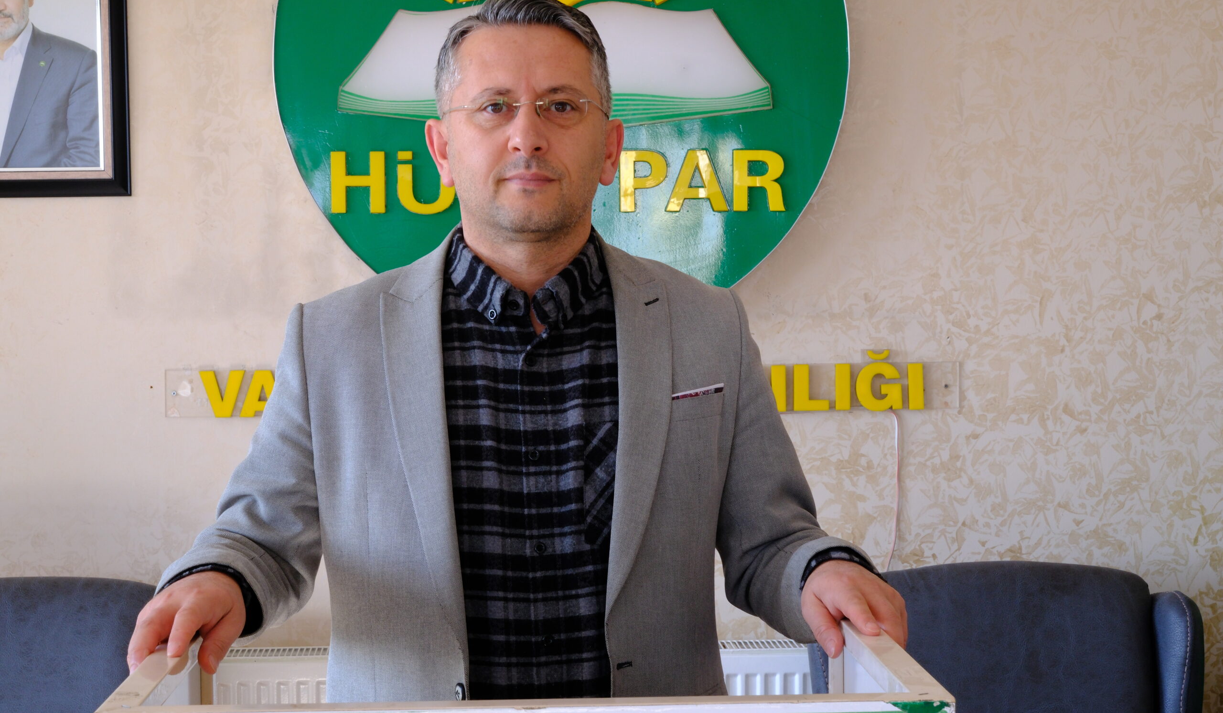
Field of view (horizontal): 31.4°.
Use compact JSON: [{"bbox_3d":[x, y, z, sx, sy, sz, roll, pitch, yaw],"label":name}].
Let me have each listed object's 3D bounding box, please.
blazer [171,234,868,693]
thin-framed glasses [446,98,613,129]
[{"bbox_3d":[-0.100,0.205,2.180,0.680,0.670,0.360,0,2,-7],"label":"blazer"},{"bbox_3d":[-0.083,-0.221,2.100,0.155,0.045,0.145,-2,-2,-3],"label":"thin-framed glasses"}]

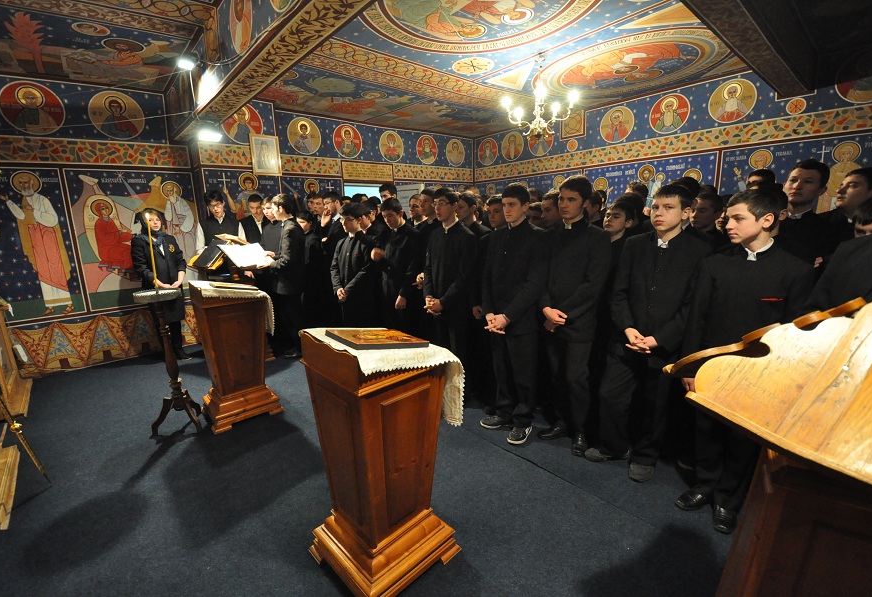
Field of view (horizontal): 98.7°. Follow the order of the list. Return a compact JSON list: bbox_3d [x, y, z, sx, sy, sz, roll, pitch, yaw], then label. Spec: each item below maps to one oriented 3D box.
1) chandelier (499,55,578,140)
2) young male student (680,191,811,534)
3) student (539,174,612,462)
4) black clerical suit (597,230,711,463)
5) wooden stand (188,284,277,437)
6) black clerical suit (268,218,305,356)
[{"bbox_3d":[0.922,-1.793,3.329,0.660,0.720,0.660,-1,12,0],"label":"chandelier"},{"bbox_3d":[1.440,0.330,1.821,0.360,1.649,0.500,-12,17,-38],"label":"young male student"},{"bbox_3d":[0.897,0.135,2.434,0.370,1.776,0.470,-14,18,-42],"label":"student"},{"bbox_3d":[1.258,0.333,2.199,0.360,1.380,0.500,-12,17,-38],"label":"black clerical suit"},{"bbox_3d":[-1.604,0.391,2.979,0.510,1.080,0.510,-12,16,-42],"label":"wooden stand"},{"bbox_3d":[-1.689,-0.110,4.241,0.380,1.500,0.470,-7,14,-22],"label":"black clerical suit"}]

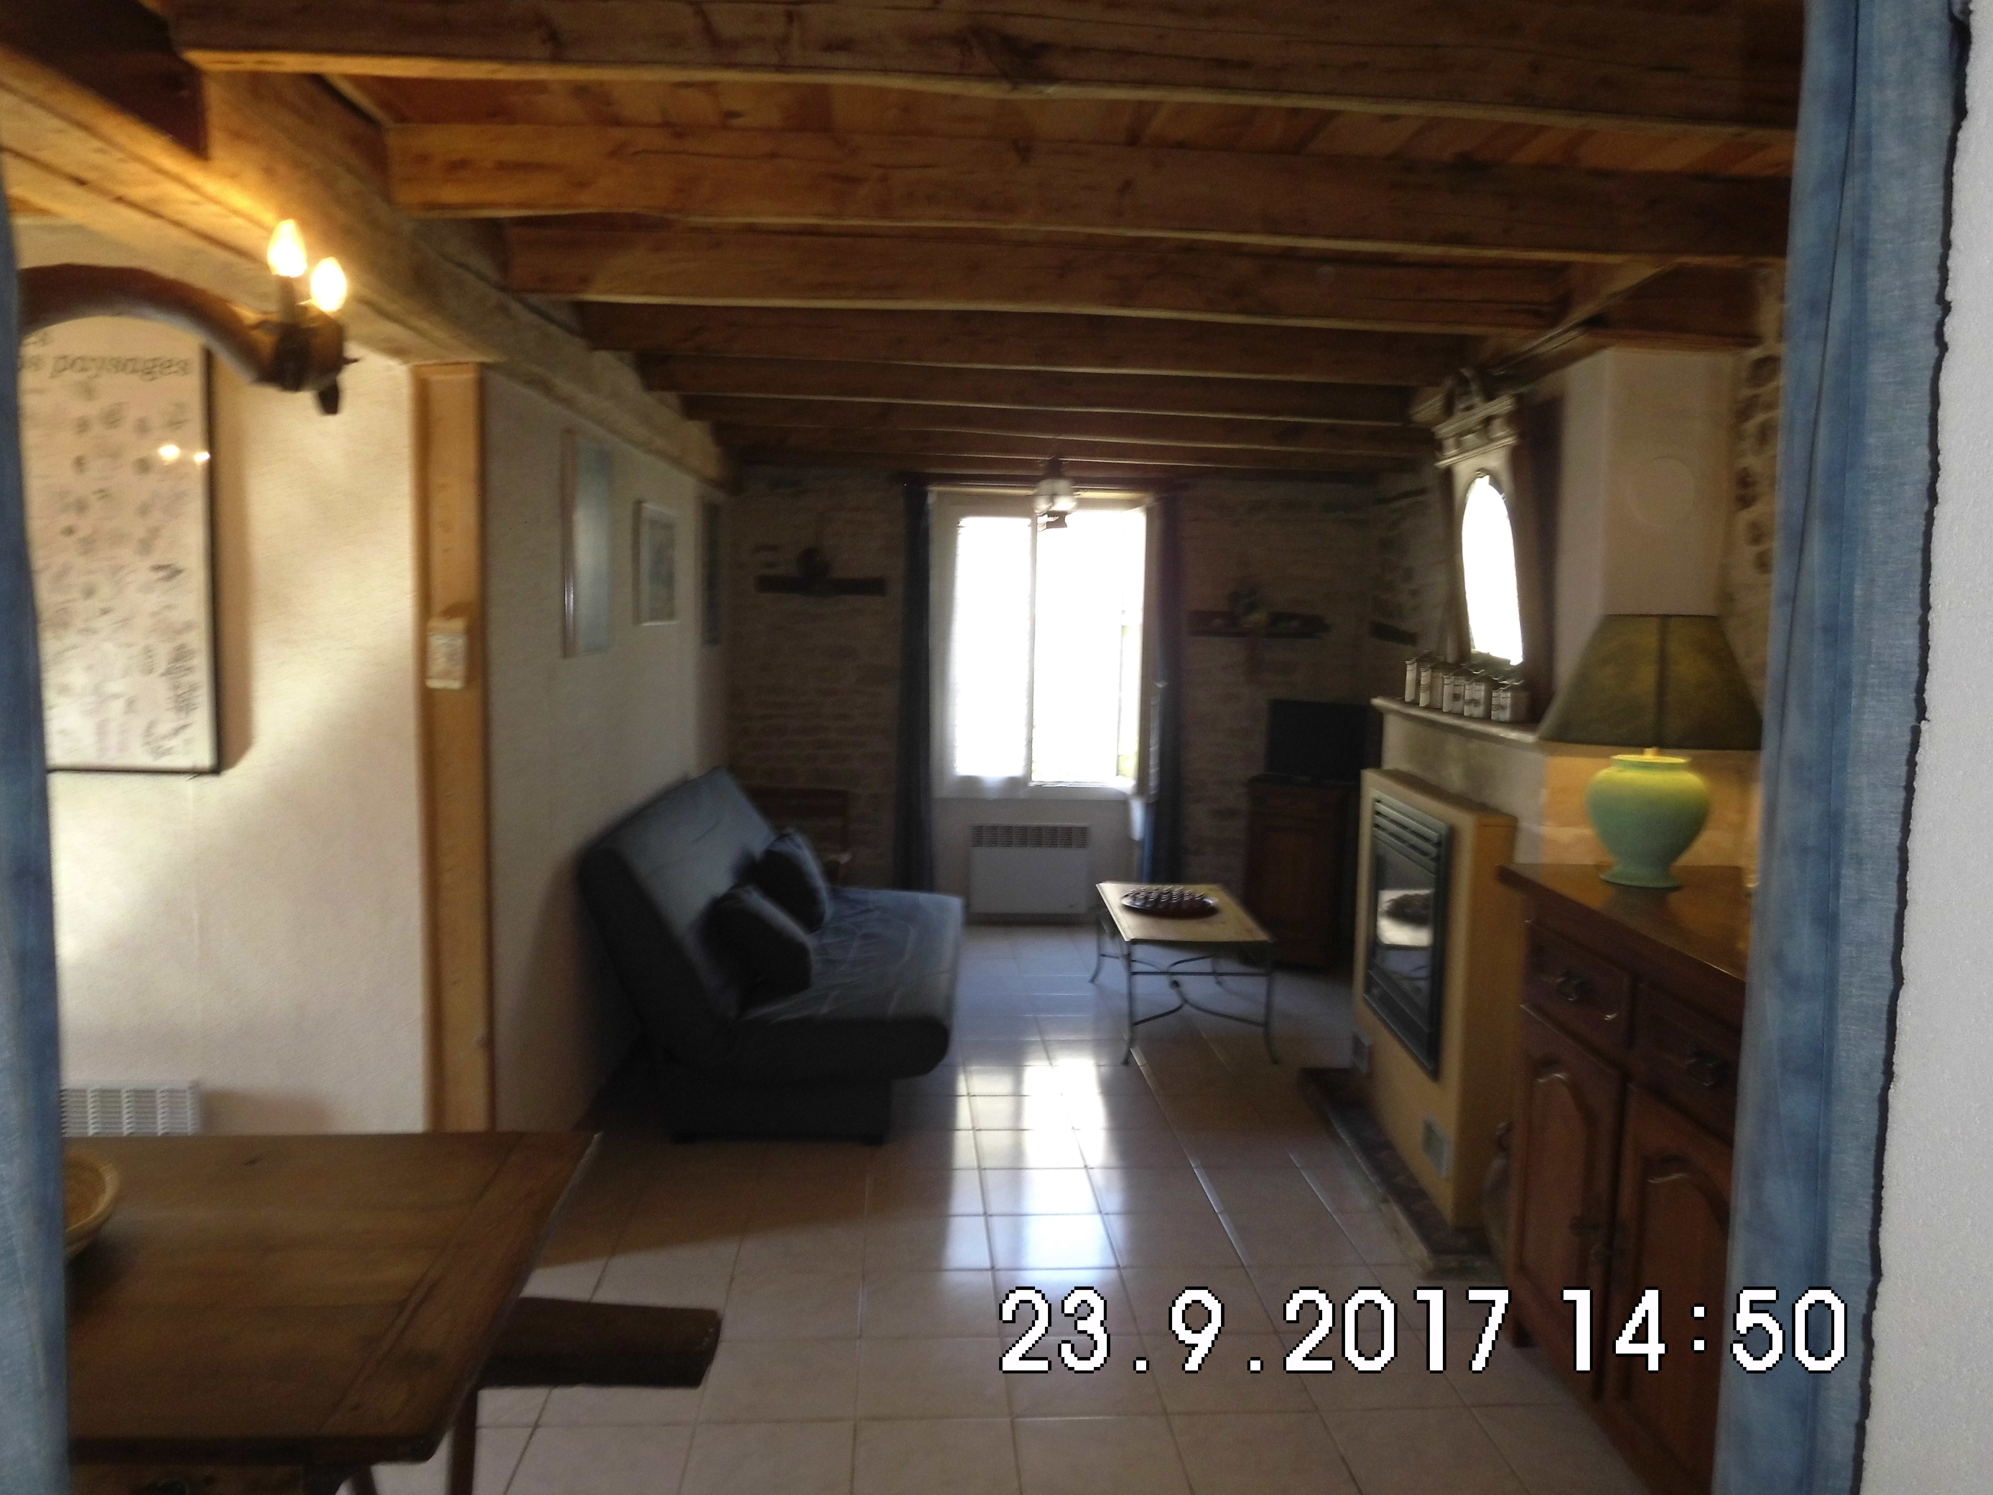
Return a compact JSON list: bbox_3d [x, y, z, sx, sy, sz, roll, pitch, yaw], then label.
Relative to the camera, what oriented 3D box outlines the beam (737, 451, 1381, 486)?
[{"bbox_3d":[0.333,-1.465,6.979,3.276,0.170,0.110,1,5,-4],"label":"beam"}]

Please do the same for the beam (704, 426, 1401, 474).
[{"bbox_3d":[0.338,-1.412,6.444,3.241,0.152,0.098,1,5,-7],"label":"beam"}]

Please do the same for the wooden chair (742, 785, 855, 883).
[{"bbox_3d":[-0.928,0.576,6.412,0.499,0.776,0.477,0,5,-4],"label":"wooden chair"}]

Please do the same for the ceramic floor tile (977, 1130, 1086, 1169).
[{"bbox_3d":[0.099,1.224,4.200,0.315,0.010,0.315,1,5,-4],"label":"ceramic floor tile"}]

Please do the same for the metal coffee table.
[{"bbox_3d":[0.734,0.877,5.573,0.561,0.457,1.128,1,5,-2],"label":"metal coffee table"}]

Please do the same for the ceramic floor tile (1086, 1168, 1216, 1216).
[{"bbox_3d":[0.430,1.257,3.908,0.315,0.010,0.315,1,5,-4],"label":"ceramic floor tile"}]

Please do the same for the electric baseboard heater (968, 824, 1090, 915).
[{"bbox_3d":[0.170,0.621,7.079,0.639,0.456,0.099,1,5,-4],"label":"electric baseboard heater"}]

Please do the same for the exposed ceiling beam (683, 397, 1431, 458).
[{"bbox_3d":[0.351,-1.358,5.712,3.179,0.179,0.105,1,5,-8],"label":"exposed ceiling beam"}]

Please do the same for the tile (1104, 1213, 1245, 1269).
[{"bbox_3d":[0.445,1.258,3.520,0.305,0.010,0.305,0,5,-4],"label":"tile"}]

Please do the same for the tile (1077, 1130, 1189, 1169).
[{"bbox_3d":[0.410,1.228,4.221,0.315,0.010,0.315,1,5,-4],"label":"tile"}]

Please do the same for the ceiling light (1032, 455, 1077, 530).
[{"bbox_3d":[0.236,-1.044,5.633,0.178,0.313,0.178,1,5,-4],"label":"ceiling light"}]

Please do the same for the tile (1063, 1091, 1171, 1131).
[{"bbox_3d":[0.383,1.159,4.393,0.300,0.010,0.300,1,5,-4],"label":"tile"}]

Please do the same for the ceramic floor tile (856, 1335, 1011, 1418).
[{"bbox_3d":[-0.131,1.312,2.869,0.305,0.010,0.305,0,5,-4],"label":"ceramic floor tile"}]

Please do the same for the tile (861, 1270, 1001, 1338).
[{"bbox_3d":[-0.151,1.283,3.175,0.305,0.010,0.305,0,5,-4],"label":"tile"}]

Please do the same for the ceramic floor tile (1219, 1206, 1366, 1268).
[{"bbox_3d":[0.756,1.274,3.566,0.305,0.010,0.305,1,5,-4],"label":"ceramic floor tile"}]

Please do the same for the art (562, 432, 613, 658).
[{"bbox_3d":[-1.221,-0.609,4.163,0.032,0.647,0.503,1,5,-2],"label":"art"}]

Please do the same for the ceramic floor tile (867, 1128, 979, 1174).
[{"bbox_3d":[-0.212,1.203,4.119,0.305,0.010,0.305,1,5,-4],"label":"ceramic floor tile"}]

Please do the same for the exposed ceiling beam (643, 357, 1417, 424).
[{"bbox_3d":[0.255,-1.287,4.971,2.973,0.152,0.098,1,5,-7],"label":"exposed ceiling beam"}]

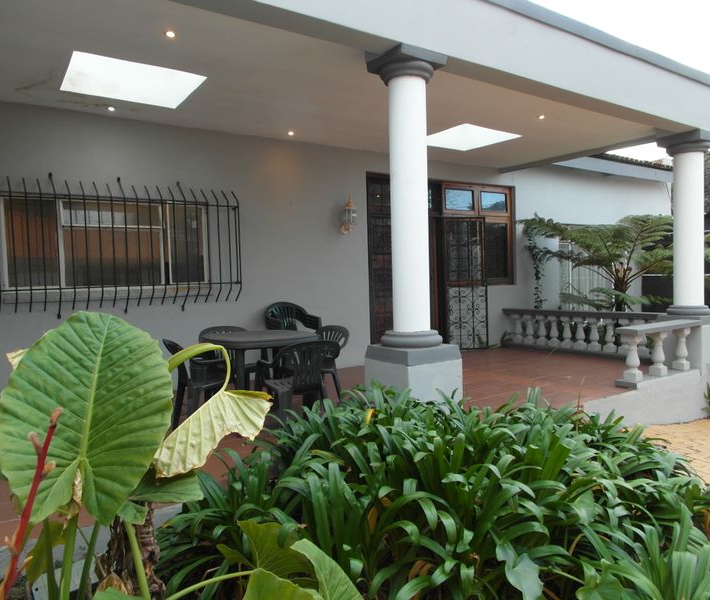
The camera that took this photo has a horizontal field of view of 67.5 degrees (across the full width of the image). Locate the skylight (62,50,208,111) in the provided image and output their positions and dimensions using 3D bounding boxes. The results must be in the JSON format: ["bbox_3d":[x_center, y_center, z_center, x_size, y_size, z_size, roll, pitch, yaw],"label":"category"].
[{"bbox_3d":[-1.913,-1.882,4.561,1.000,0.080,0.945,-3,3,-34],"label":"skylight"}]

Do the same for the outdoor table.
[{"bbox_3d":[-0.868,0.699,5.115,1.020,0.720,1.020,-3,3,-33],"label":"outdoor table"}]

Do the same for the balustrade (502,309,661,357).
[{"bbox_3d":[3.354,0.505,8.024,0.246,0.658,2.657,-3,3,-33],"label":"balustrade"}]

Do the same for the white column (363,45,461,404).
[{"bbox_3d":[0.440,-0.381,4.173,0.546,2.878,0.546,-3,3,-33],"label":"white column"}]

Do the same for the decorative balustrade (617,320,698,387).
[{"bbox_3d":[3.437,0.593,5.989,1.384,0.621,0.246,-3,3,-33],"label":"decorative balustrade"}]

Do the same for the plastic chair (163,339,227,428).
[{"bbox_3d":[-1.142,0.665,4.103,0.590,0.780,0.560,-3,3,-29],"label":"plastic chair"}]

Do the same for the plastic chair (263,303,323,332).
[{"bbox_3d":[-0.728,0.493,6.274,0.580,0.919,0.620,-3,3,-34],"label":"plastic chair"}]

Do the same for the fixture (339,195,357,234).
[{"bbox_3d":[-0.090,-1.159,7.163,0.170,0.540,0.230,-3,3,-33],"label":"fixture"}]

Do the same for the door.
[{"bbox_3d":[0.757,-0.462,7.718,1.380,2.634,0.100,-3,3,-34],"label":"door"}]

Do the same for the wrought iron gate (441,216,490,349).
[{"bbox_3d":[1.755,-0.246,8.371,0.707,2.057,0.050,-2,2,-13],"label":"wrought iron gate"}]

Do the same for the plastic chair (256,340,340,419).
[{"bbox_3d":[-0.373,0.655,3.888,0.560,0.780,0.590,-2,3,-21],"label":"plastic chair"}]

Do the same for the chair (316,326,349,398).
[{"bbox_3d":[-0.430,0.650,5.476,0.550,0.760,0.560,-3,3,-43],"label":"chair"}]

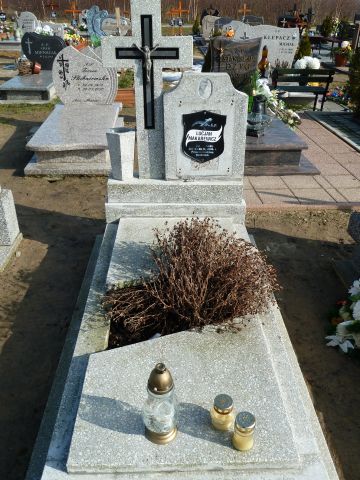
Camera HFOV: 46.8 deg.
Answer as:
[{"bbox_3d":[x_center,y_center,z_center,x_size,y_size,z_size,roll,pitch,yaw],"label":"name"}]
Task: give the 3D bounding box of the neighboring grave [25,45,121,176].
[{"bbox_3d":[-1.209,-1.607,4.851,0.860,1.030,1.960,-2,31,-5],"label":"neighboring grave"}]

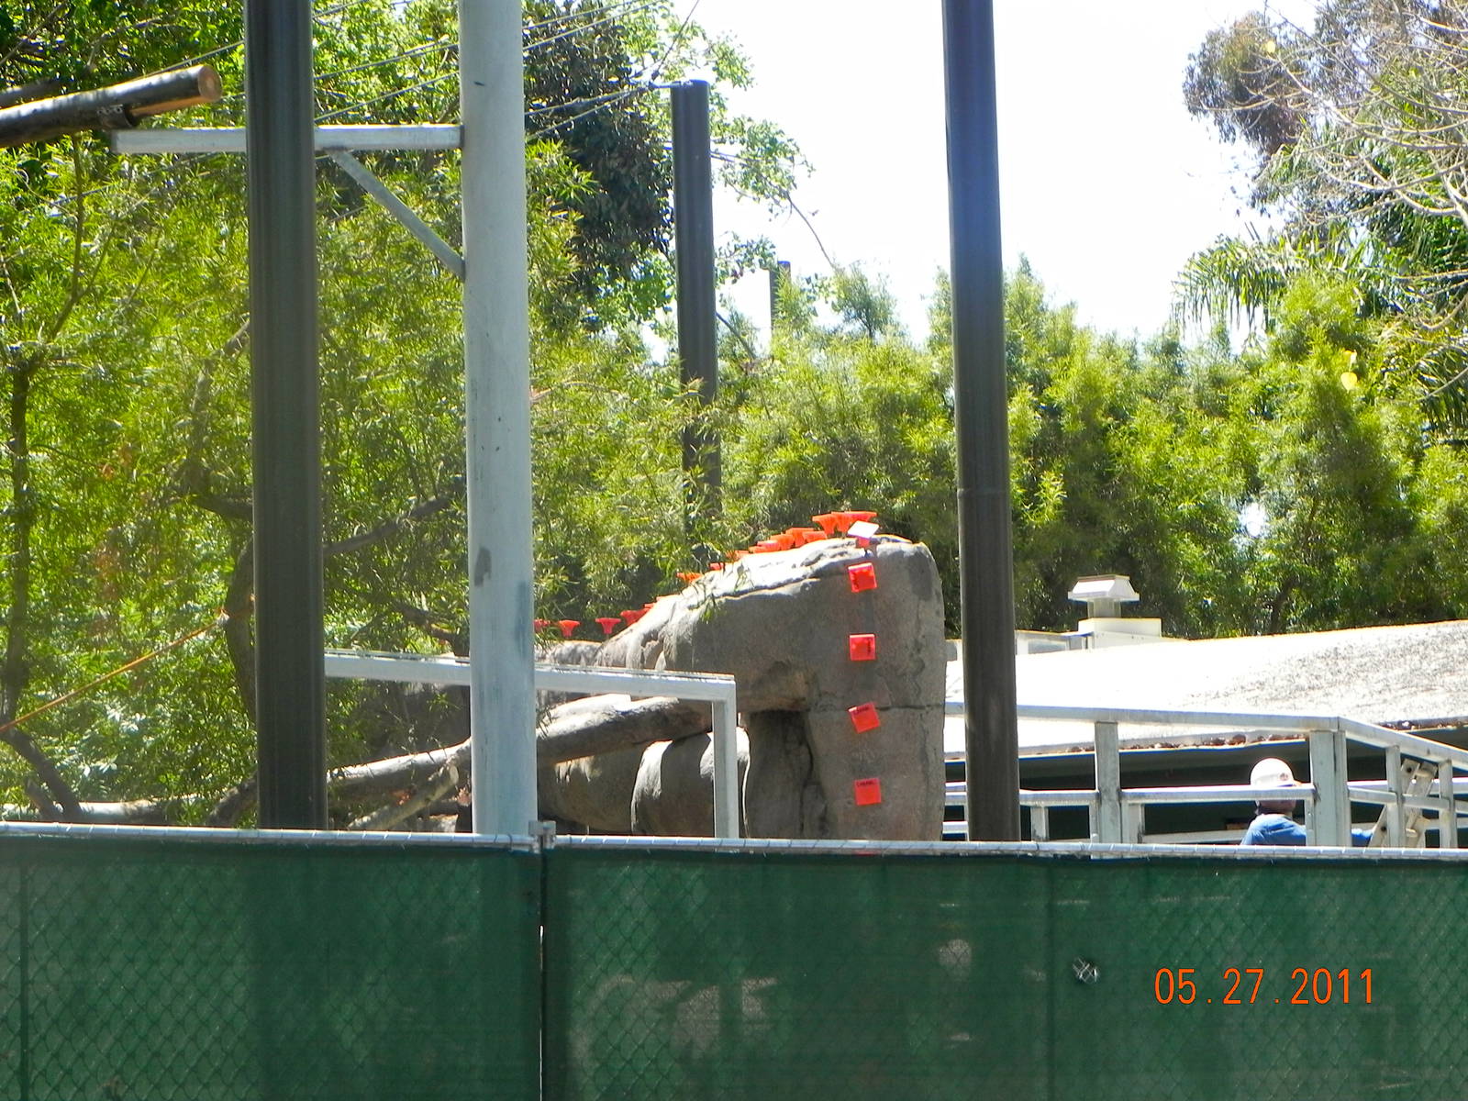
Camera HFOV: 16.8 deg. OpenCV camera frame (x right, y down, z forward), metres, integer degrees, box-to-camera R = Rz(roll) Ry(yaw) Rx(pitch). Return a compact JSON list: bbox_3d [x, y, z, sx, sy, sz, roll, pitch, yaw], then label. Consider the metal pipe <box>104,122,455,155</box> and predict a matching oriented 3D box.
[{"bbox_3d":[-1.529,-1.407,17.000,1.210,0.077,0.077,-1,-5,-5],"label":"metal pipe"}]

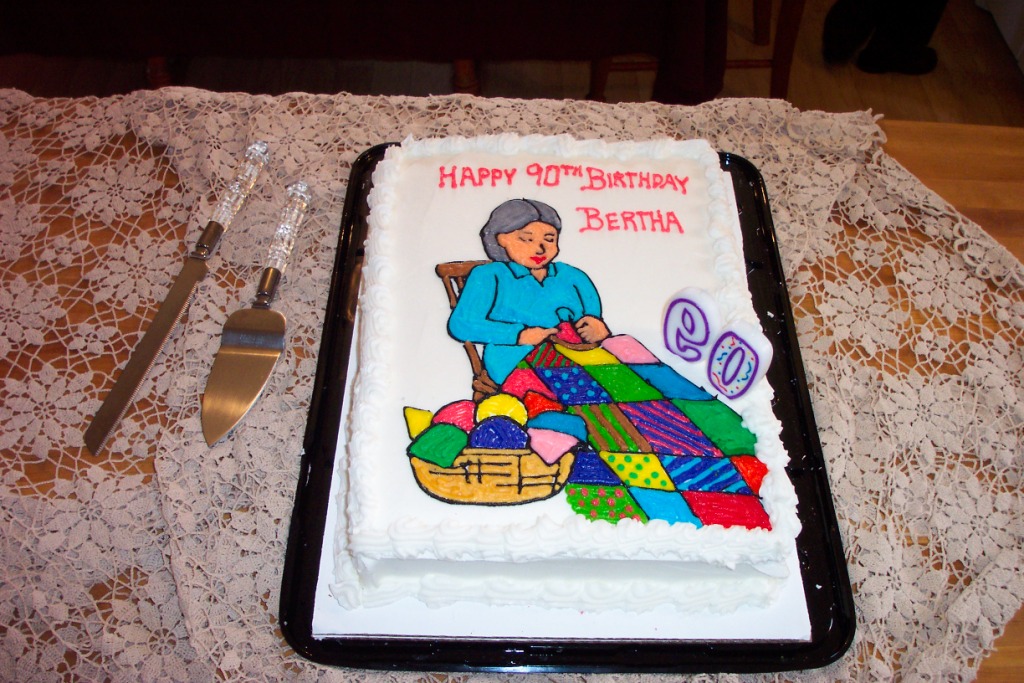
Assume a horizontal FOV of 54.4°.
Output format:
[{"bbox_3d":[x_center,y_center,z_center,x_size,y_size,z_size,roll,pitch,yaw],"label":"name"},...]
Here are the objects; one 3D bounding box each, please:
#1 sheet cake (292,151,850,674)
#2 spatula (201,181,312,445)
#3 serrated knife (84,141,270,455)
[{"bbox_3d":[0.040,-0.001,0.777,0.388,0.085,0.507,1,52,0],"label":"sheet cake"},{"bbox_3d":[-0.204,-0.038,0.839,0.052,0.028,0.288,6,52,3],"label":"spatula"},{"bbox_3d":[-0.278,-0.055,0.856,0.025,0.020,0.356,10,52,7],"label":"serrated knife"}]

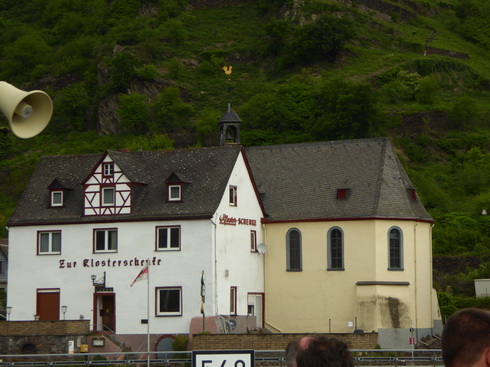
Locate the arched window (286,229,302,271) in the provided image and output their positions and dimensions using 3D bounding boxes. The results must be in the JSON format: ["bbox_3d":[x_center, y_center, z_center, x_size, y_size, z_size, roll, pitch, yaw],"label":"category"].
[{"bbox_3d":[2.835,3.767,92.999,0.997,2.527,0.250,-3,-6,27],"label":"arched window"}]

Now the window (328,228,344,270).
[{"bbox_3d":[5.148,3.678,91.797,1.025,2.505,0.250,-3,-6,27],"label":"window"}]

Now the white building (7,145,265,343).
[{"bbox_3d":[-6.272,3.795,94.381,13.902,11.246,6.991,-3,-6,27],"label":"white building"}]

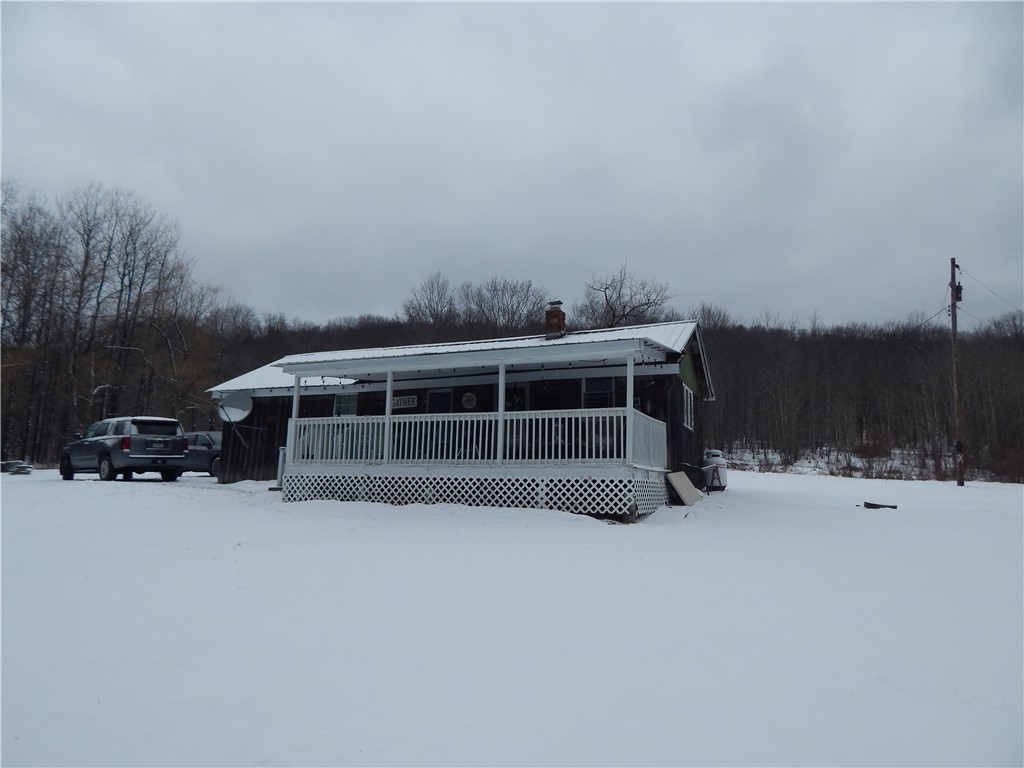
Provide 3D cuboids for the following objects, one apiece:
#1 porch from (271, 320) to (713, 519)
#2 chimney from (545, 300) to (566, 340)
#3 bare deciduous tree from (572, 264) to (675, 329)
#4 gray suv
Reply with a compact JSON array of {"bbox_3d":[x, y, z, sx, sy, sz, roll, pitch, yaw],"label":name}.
[{"bbox_3d":[-0.928,1.028,15.450,8.458,3.497,3.544,-3,-9,23],"label":"porch"},{"bbox_3d":[1.245,-1.765,19.185,0.454,1.143,0.416,-3,-9,23],"label":"chimney"},{"bbox_3d":[6.220,-1.089,37.146,6.200,11.300,6.000,-3,-9,23],"label":"bare deciduous tree"},{"bbox_3d":[-12.480,2.111,21.611,5.180,1.890,2.050,-6,-11,37],"label":"gray suv"}]

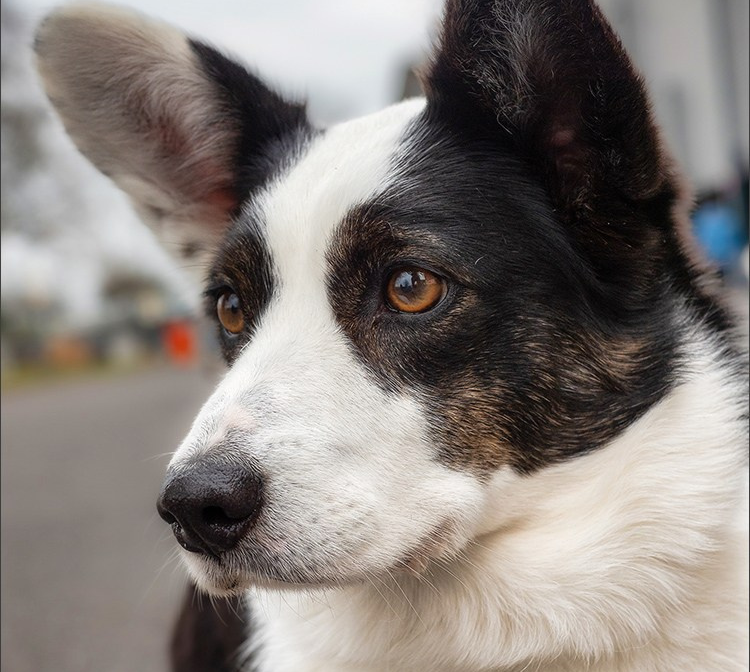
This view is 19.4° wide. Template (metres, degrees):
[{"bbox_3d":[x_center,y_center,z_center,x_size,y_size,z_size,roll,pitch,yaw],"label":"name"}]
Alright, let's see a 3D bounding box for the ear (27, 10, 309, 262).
[{"bbox_3d":[-0.070,-0.073,0.750,0.064,0.100,0.042,-51,-13,22],"label":"ear"}]

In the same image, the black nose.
[{"bbox_3d":[-0.046,0.049,0.622,0.033,0.027,0.025,-5,0,34],"label":"black nose"}]

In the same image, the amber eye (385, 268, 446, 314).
[{"bbox_3d":[0.012,-0.013,0.662,0.019,0.015,0.011,-5,0,21],"label":"amber eye"}]

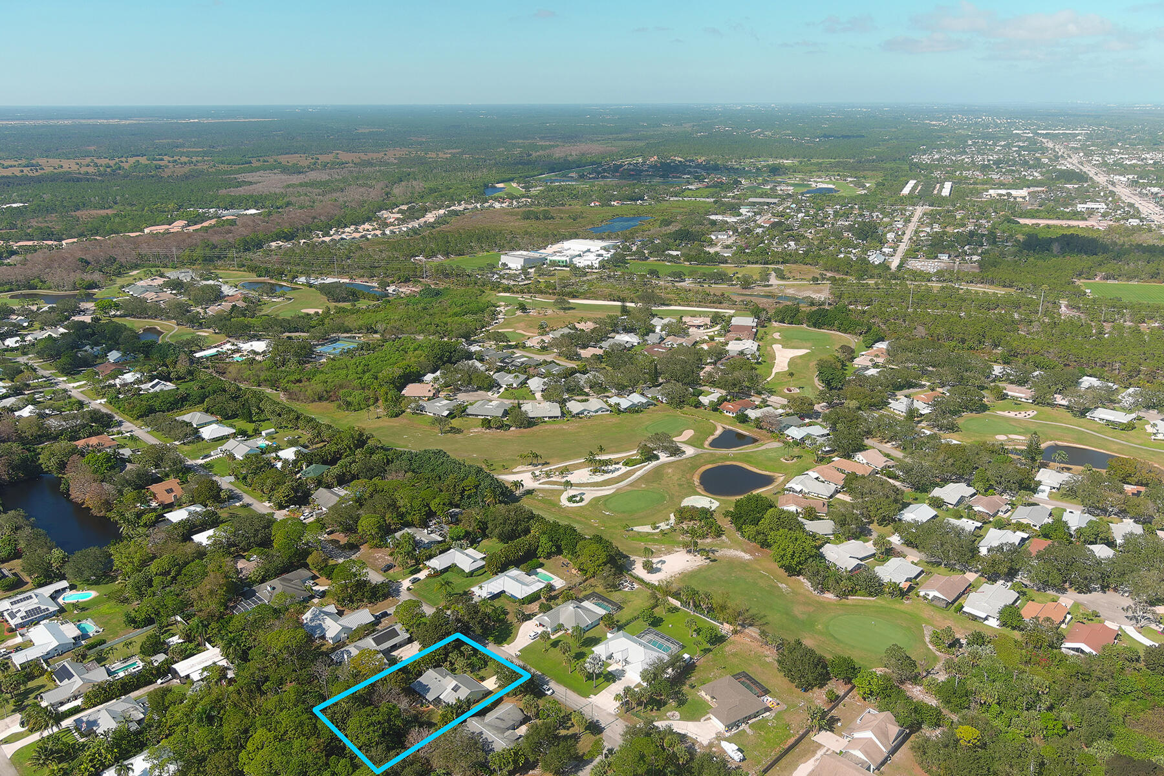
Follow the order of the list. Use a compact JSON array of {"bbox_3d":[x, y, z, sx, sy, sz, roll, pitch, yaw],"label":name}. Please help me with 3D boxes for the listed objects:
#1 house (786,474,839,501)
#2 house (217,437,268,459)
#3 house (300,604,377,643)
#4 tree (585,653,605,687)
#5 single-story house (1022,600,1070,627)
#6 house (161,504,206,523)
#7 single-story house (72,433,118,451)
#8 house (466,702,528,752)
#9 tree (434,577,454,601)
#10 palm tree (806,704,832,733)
[{"bbox_3d":[114.630,49.470,465.170,22.920,4.850,17.340,12,21,35],"label":"house"},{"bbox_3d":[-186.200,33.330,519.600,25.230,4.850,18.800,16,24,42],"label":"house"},{"bbox_3d":[-91.630,86.370,347.990,20.780,4.950,22.260,16,24,42],"label":"house"},{"bbox_3d":[4.280,93.950,310.130,6.530,12.470,6.530,0,17,0],"label":"tree"},{"bbox_3d":[172.660,84.710,351.460,13.160,4.750,18.900,14,22,39],"label":"single-story house"},{"bbox_3d":[-184.660,58.850,437.950,12.860,4.550,16.430,16,23,42],"label":"house"},{"bbox_3d":[-273.520,31.010,527.600,19.490,4.950,18.210,16,24,42],"label":"single-story house"},{"bbox_3d":[-24.030,104.970,287.580,23.750,4.950,20.780,16,24,42],"label":"house"},{"bbox_3d":[-53.530,78.840,364.230,7.520,9.500,7.520,0,17,0],"label":"tree"},{"bbox_3d":[72.960,102.150,289.160,7.320,8.910,7.320,0,17,0],"label":"palm tree"}]

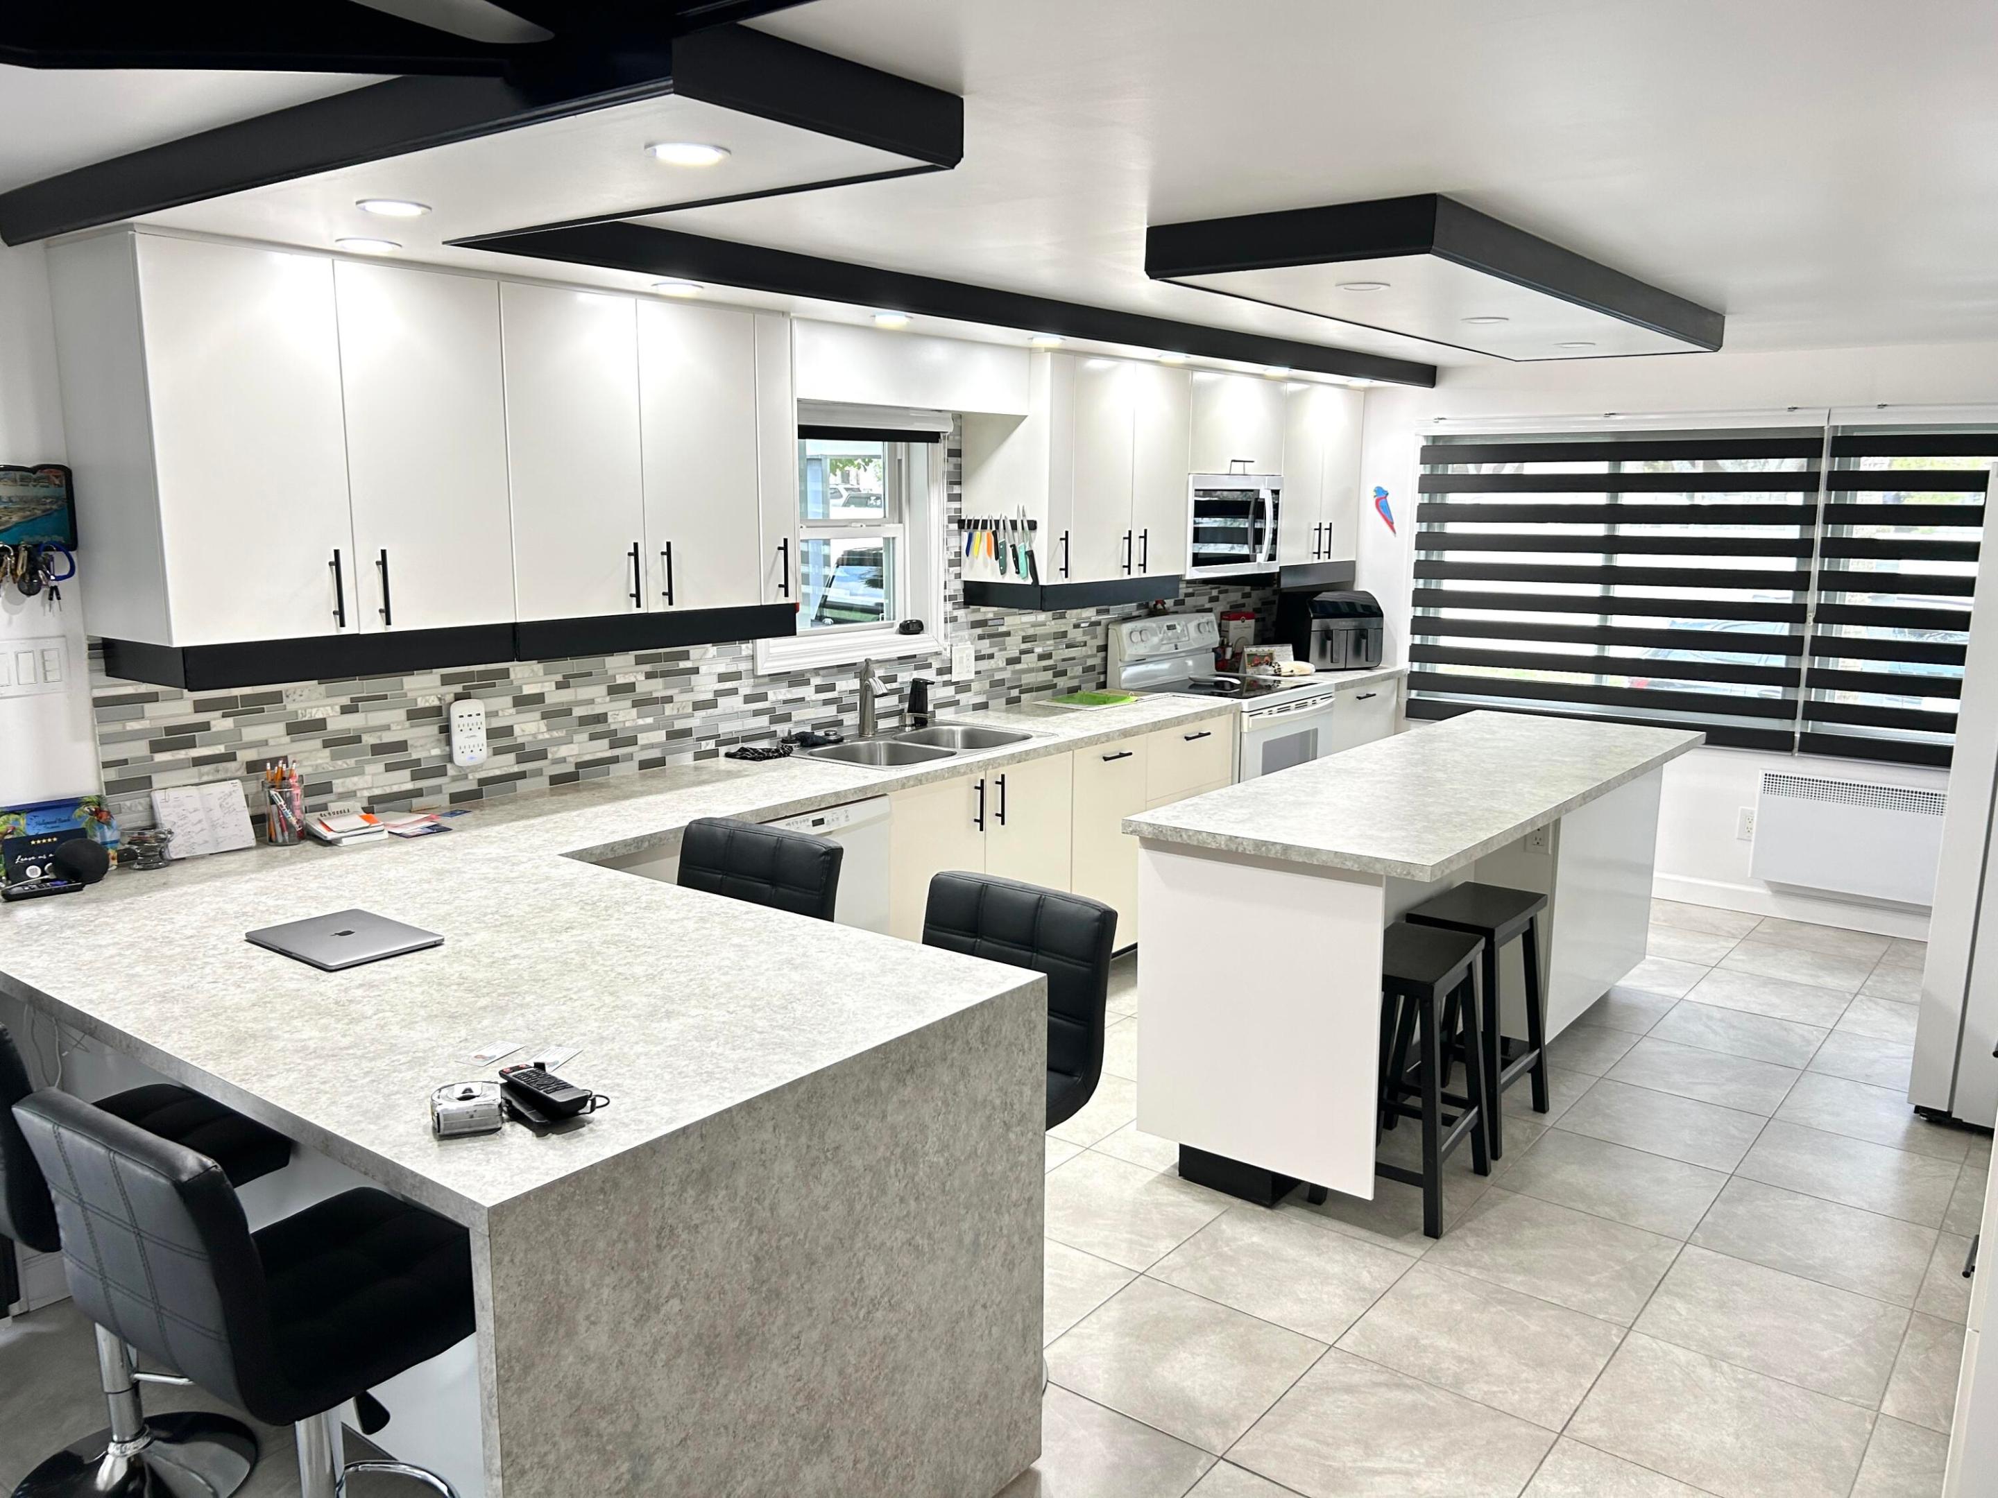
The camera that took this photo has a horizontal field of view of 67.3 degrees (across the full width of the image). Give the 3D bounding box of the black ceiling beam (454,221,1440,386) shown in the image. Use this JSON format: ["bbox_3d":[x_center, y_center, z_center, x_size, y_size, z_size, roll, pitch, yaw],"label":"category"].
[{"bbox_3d":[0.423,-1.354,4.859,0.050,0.090,4.940,8,12,37],"label":"black ceiling beam"}]

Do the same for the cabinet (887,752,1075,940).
[{"bbox_3d":[-0.277,0.432,4.879,0.616,0.815,0.899,8,12,37],"label":"cabinet"}]

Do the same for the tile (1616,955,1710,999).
[{"bbox_3d":[2.328,0.817,5.513,0.455,0.012,0.455,8,12,37],"label":"tile"}]

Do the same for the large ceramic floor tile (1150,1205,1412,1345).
[{"bbox_3d":[0.637,1.164,3.360,0.452,0.010,0.450,8,12,37],"label":"large ceramic floor tile"}]

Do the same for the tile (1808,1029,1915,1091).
[{"bbox_3d":[2.769,0.979,4.600,0.459,0.012,0.455,8,12,37],"label":"tile"}]

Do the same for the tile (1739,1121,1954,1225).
[{"bbox_3d":[2.191,1.089,3.865,0.452,0.010,0.450,8,12,37],"label":"tile"}]

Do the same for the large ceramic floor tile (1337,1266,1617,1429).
[{"bbox_3d":[1.005,1.226,3.114,0.455,0.012,0.455,8,12,37],"label":"large ceramic floor tile"}]

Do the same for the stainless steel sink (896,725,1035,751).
[{"bbox_3d":[-0.117,0.051,4.976,0.376,0.181,0.340,8,12,37],"label":"stainless steel sink"}]

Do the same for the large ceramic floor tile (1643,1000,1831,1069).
[{"bbox_3d":[2.407,0.928,4.878,0.459,0.012,0.455,8,12,37],"label":"large ceramic floor tile"}]

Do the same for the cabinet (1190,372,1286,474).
[{"bbox_3d":[0.830,-1.342,6.250,0.415,0.395,0.778,8,12,37],"label":"cabinet"}]

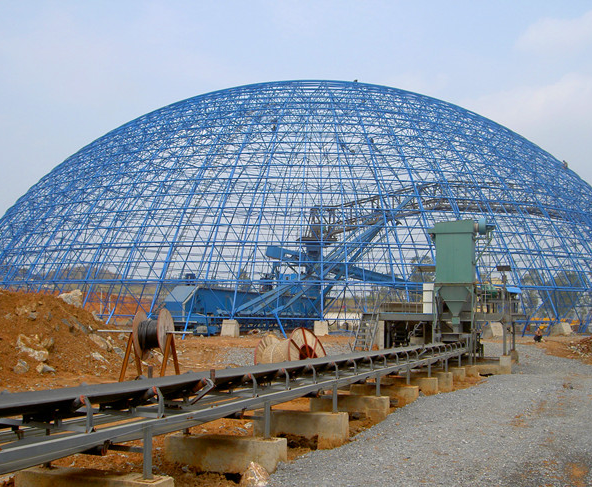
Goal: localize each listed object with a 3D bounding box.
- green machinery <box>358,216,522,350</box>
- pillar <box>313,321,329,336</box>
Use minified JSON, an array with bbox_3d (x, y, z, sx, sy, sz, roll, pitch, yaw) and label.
[{"bbox_3d":[6.200,1.900,30.300,6.000,5.400,5.200,-2,-6,21],"label":"green machinery"},{"bbox_3d":[2.000,6.640,57.000,1.120,1.200,1.250,1,-6,1],"label":"pillar"}]

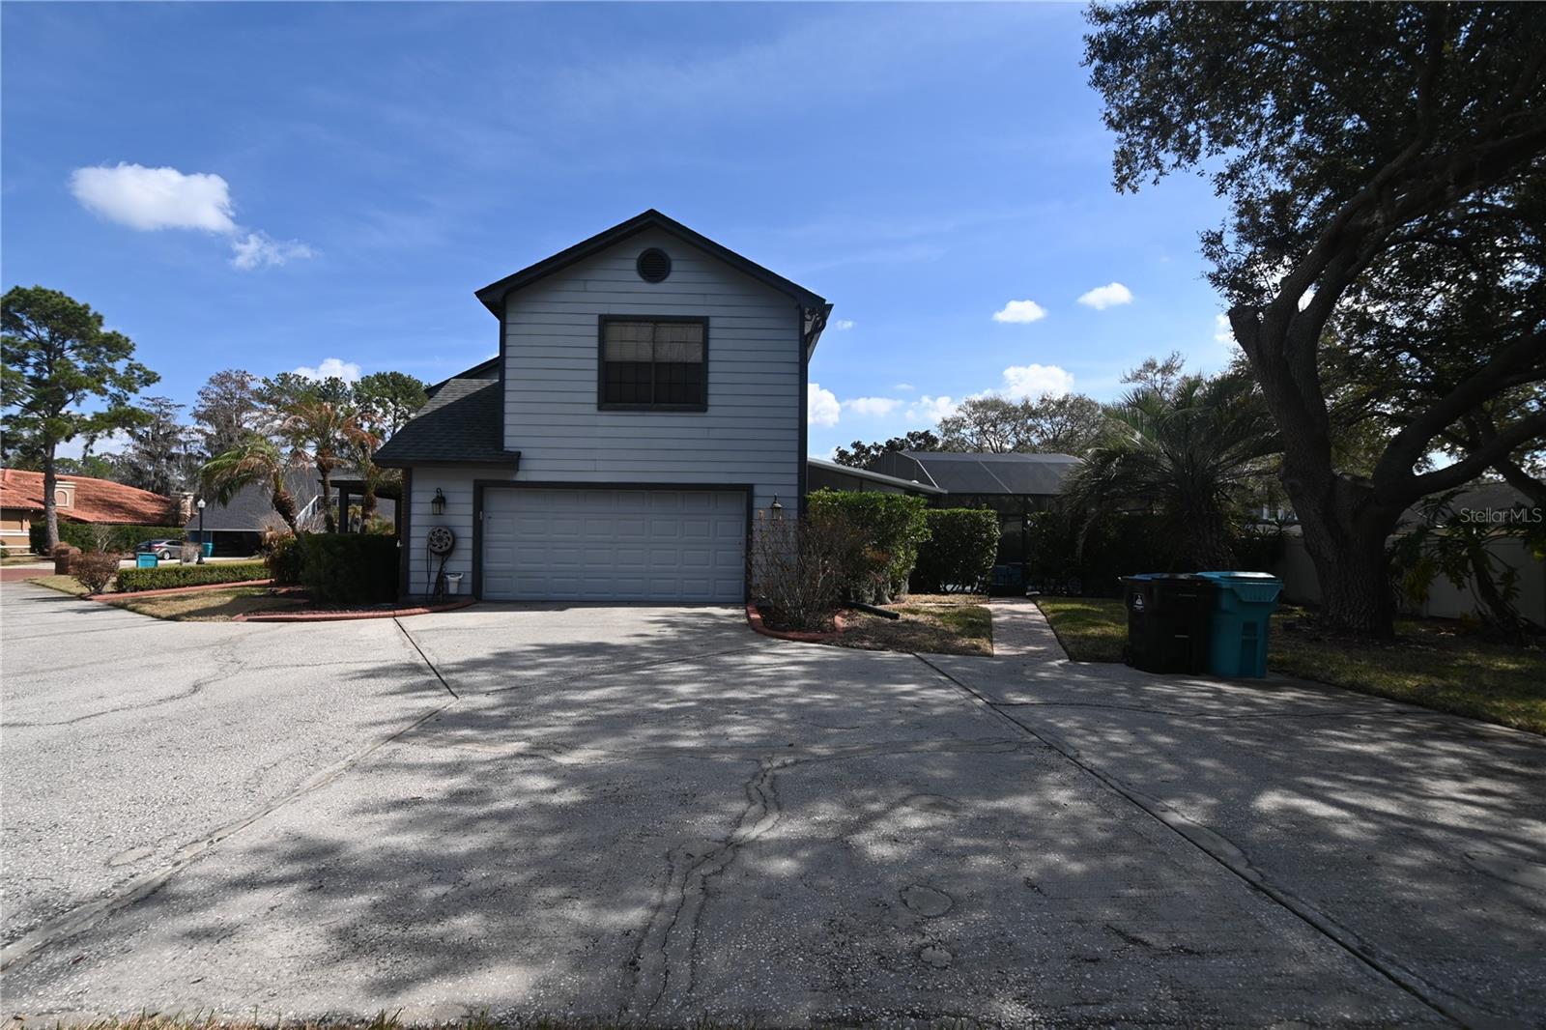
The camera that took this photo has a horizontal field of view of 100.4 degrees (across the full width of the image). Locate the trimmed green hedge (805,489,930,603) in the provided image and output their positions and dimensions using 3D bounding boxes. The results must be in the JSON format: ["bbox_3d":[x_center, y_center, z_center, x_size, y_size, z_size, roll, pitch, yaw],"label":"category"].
[{"bbox_3d":[1.930,0.630,13.000,2.350,2.250,1.700,1,-2,2],"label":"trimmed green hedge"}]

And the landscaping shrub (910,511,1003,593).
[{"bbox_3d":[4.250,0.870,15.100,2.100,2.000,1.500,1,-2,2],"label":"landscaping shrub"}]

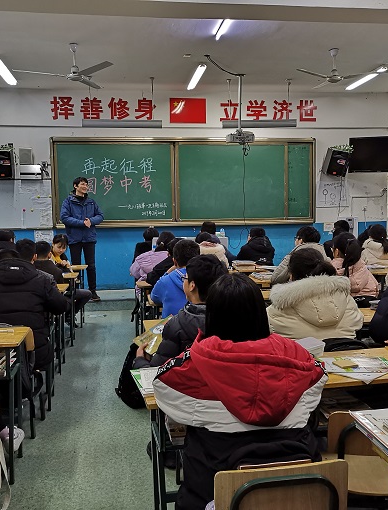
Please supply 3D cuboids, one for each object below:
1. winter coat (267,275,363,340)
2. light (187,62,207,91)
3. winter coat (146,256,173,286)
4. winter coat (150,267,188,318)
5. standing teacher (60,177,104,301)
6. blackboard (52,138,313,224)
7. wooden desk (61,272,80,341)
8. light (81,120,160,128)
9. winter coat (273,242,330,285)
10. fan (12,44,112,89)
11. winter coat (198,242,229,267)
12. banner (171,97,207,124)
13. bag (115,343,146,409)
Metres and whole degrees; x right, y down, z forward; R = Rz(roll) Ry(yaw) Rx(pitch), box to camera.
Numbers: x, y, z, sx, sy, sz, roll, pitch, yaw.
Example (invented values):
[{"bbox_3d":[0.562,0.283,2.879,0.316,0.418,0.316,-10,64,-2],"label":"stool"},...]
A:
[{"bbox_3d":[0.578,0.382,2.573,0.490,0.620,0.420,-2,4,-8],"label":"winter coat"},{"bbox_3d":[0.041,-2.535,7.597,0.140,0.080,1.280,-1,4,-7],"label":"light"},{"bbox_3d":[-0.161,0.296,4.647,0.500,0.600,0.420,-2,4,-13],"label":"winter coat"},{"bbox_3d":[-0.049,0.384,3.707,0.500,0.620,0.420,-2,4,-13],"label":"winter coat"},{"bbox_3d":[-1.575,-0.226,7.542,0.600,1.750,0.380,-4,5,-37],"label":"standing teacher"},{"bbox_3d":[-0.094,-1.185,8.655,4.300,1.412,0.100,-2,4,-8],"label":"blackboard"},{"bbox_3d":[-1.778,0.585,5.544,1.120,0.710,0.440,-2,4,-8],"label":"wooden desk"},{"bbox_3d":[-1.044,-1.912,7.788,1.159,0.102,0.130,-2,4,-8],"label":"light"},{"bbox_3d":[0.933,0.235,4.607,0.560,0.670,0.450,-2,5,-18],"label":"winter coat"},{"bbox_3d":[-1.446,-2.255,6.181,1.220,0.420,1.200,-1,4,-7],"label":"fan"},{"bbox_3d":[0.160,0.180,5.436,0.480,0.650,0.420,-2,5,-8],"label":"winter coat"},{"bbox_3d":[-0.079,-2.345,8.575,0.590,0.400,0.020,-1,4,-7],"label":"banner"},{"bbox_3d":[-0.303,0.630,2.823,0.190,0.370,0.280,-2,5,-8],"label":"bag"}]

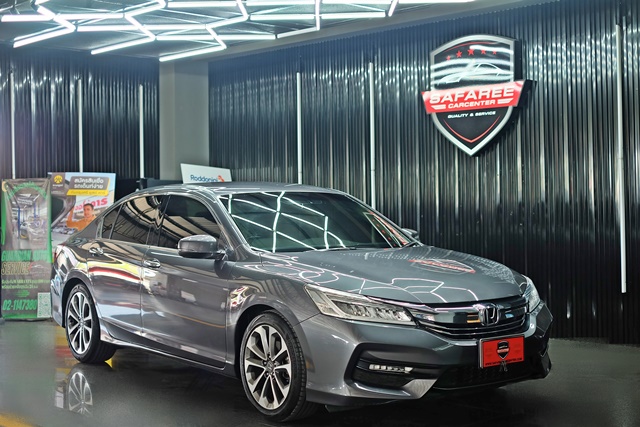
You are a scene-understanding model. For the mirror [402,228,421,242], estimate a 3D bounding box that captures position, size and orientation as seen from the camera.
[{"bbox_3d":[0.670,0.188,7.251,0.260,0.155,0.140,-1,1,-37],"label":"mirror"}]

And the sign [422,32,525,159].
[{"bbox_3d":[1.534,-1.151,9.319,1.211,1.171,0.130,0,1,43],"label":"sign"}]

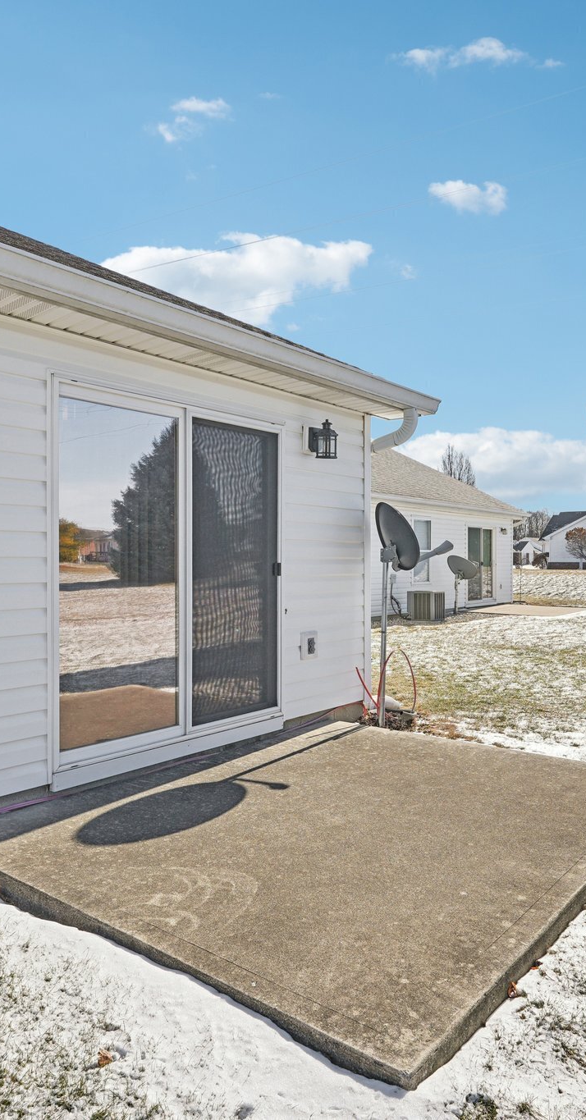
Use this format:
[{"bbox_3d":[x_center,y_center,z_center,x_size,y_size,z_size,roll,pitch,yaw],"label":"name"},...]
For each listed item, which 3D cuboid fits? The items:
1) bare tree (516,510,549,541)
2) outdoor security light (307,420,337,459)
[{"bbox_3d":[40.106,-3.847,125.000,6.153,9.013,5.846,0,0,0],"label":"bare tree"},{"bbox_3d":[0.227,-0.868,5.355,0.172,0.275,0.125,0,0,39],"label":"outdoor security light"}]

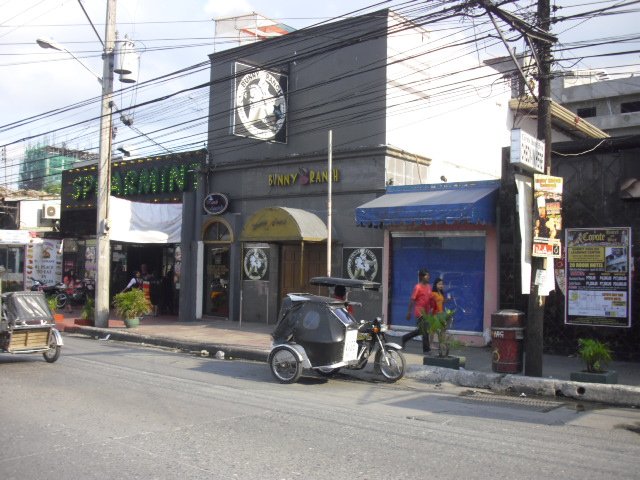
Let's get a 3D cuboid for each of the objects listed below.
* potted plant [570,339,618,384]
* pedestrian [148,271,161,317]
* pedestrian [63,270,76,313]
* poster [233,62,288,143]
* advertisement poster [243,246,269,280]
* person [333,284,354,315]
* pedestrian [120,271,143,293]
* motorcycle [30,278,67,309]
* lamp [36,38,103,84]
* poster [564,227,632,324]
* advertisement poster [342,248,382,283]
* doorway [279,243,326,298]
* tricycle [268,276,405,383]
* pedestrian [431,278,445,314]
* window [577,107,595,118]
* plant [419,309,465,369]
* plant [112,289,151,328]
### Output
[{"bbox_3d":[4.186,1.790,10.589,0.560,0.640,0.540,-1,-3,38],"label":"potted plant"},{"bbox_3d":[-5.136,1.608,21.798,0.450,1.460,0.320,0,-2,18],"label":"pedestrian"},{"bbox_3d":[-8.610,1.694,24.235,0.340,1.540,0.450,0,-3,30],"label":"pedestrian"},{"bbox_3d":[-1.574,-3.618,18.810,1.800,1.850,0.100,3,-3,-42],"label":"poster"},{"bbox_3d":[-1.799,0.692,19.850,1.020,0.940,0.050,-1,-3,39],"label":"advertisement poster"},{"bbox_3d":[0.500,1.420,11.650,0.750,1.300,0.520,-1,-3,39],"label":"person"},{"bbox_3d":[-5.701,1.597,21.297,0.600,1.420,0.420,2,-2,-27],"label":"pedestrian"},{"bbox_3d":[-10.029,1.966,25.389,0.680,1.060,1.880,-1,-3,38],"label":"motorcycle"},{"bbox_3d":[-6.176,-4.446,17.559,0.300,0.600,1.950,-1,-3,38],"label":"lamp"},{"bbox_3d":[5.335,0.714,13.526,1.240,1.880,0.040,-1,-3,38],"label":"poster"},{"bbox_3d":[1.072,0.669,17.549,1.220,0.950,0.050,-1,-3,39],"label":"advertisement poster"},{"bbox_3d":[-0.474,1.244,18.662,1.740,2.300,0.150,-1,-3,38],"label":"doorway"},{"bbox_3d":[0.247,1.443,11.376,2.080,1.660,1.650,-1,-3,38],"label":"tricycle"},{"bbox_3d":[2.441,1.520,14.594,0.360,1.490,0.430,-1,-3,38],"label":"pedestrian"},{"bbox_3d":[17.107,-8.140,45.000,1.200,0.600,0.150,-1,-3,39],"label":"window"},{"bbox_3d":[2.092,1.667,11.952,0.700,0.930,0.550,-1,-3,38],"label":"plant"},{"bbox_3d":[-4.728,1.708,17.650,0.970,1.000,0.930,1,-2,0],"label":"plant"}]

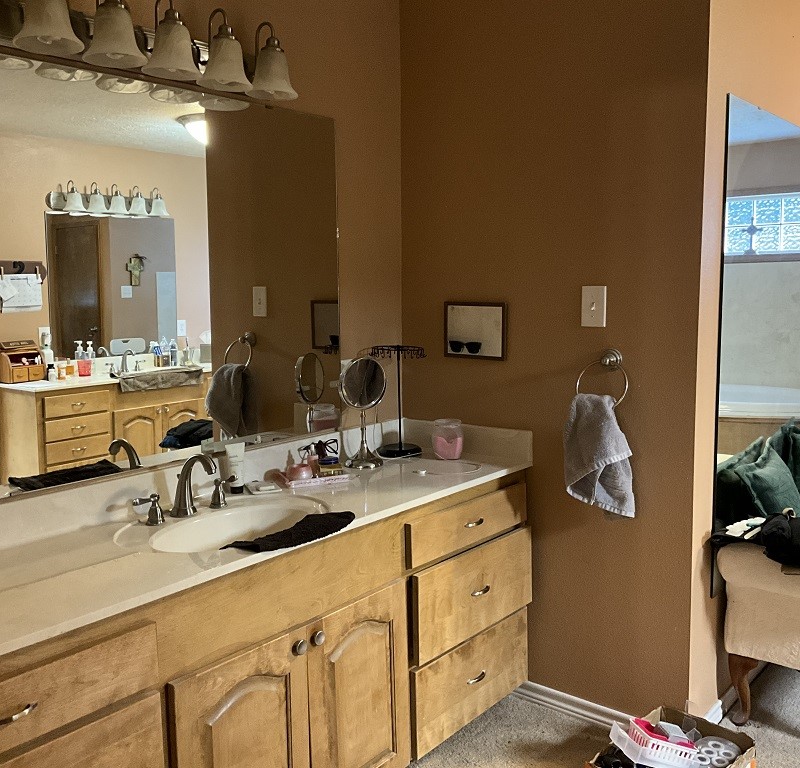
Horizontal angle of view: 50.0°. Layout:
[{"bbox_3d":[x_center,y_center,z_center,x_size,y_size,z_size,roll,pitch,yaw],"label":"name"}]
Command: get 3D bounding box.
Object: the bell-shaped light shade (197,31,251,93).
[{"bbox_3d":[-0.461,-0.859,2.256,0.143,0.140,0.143,-1,7,0],"label":"bell-shaped light shade"}]

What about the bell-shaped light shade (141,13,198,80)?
[{"bbox_3d":[-0.565,-0.841,2.129,0.143,0.140,0.143,-1,7,0],"label":"bell-shaped light shade"}]

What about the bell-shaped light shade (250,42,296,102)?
[{"bbox_3d":[-0.357,-0.876,2.385,0.143,0.140,0.143,-1,7,0],"label":"bell-shaped light shade"}]

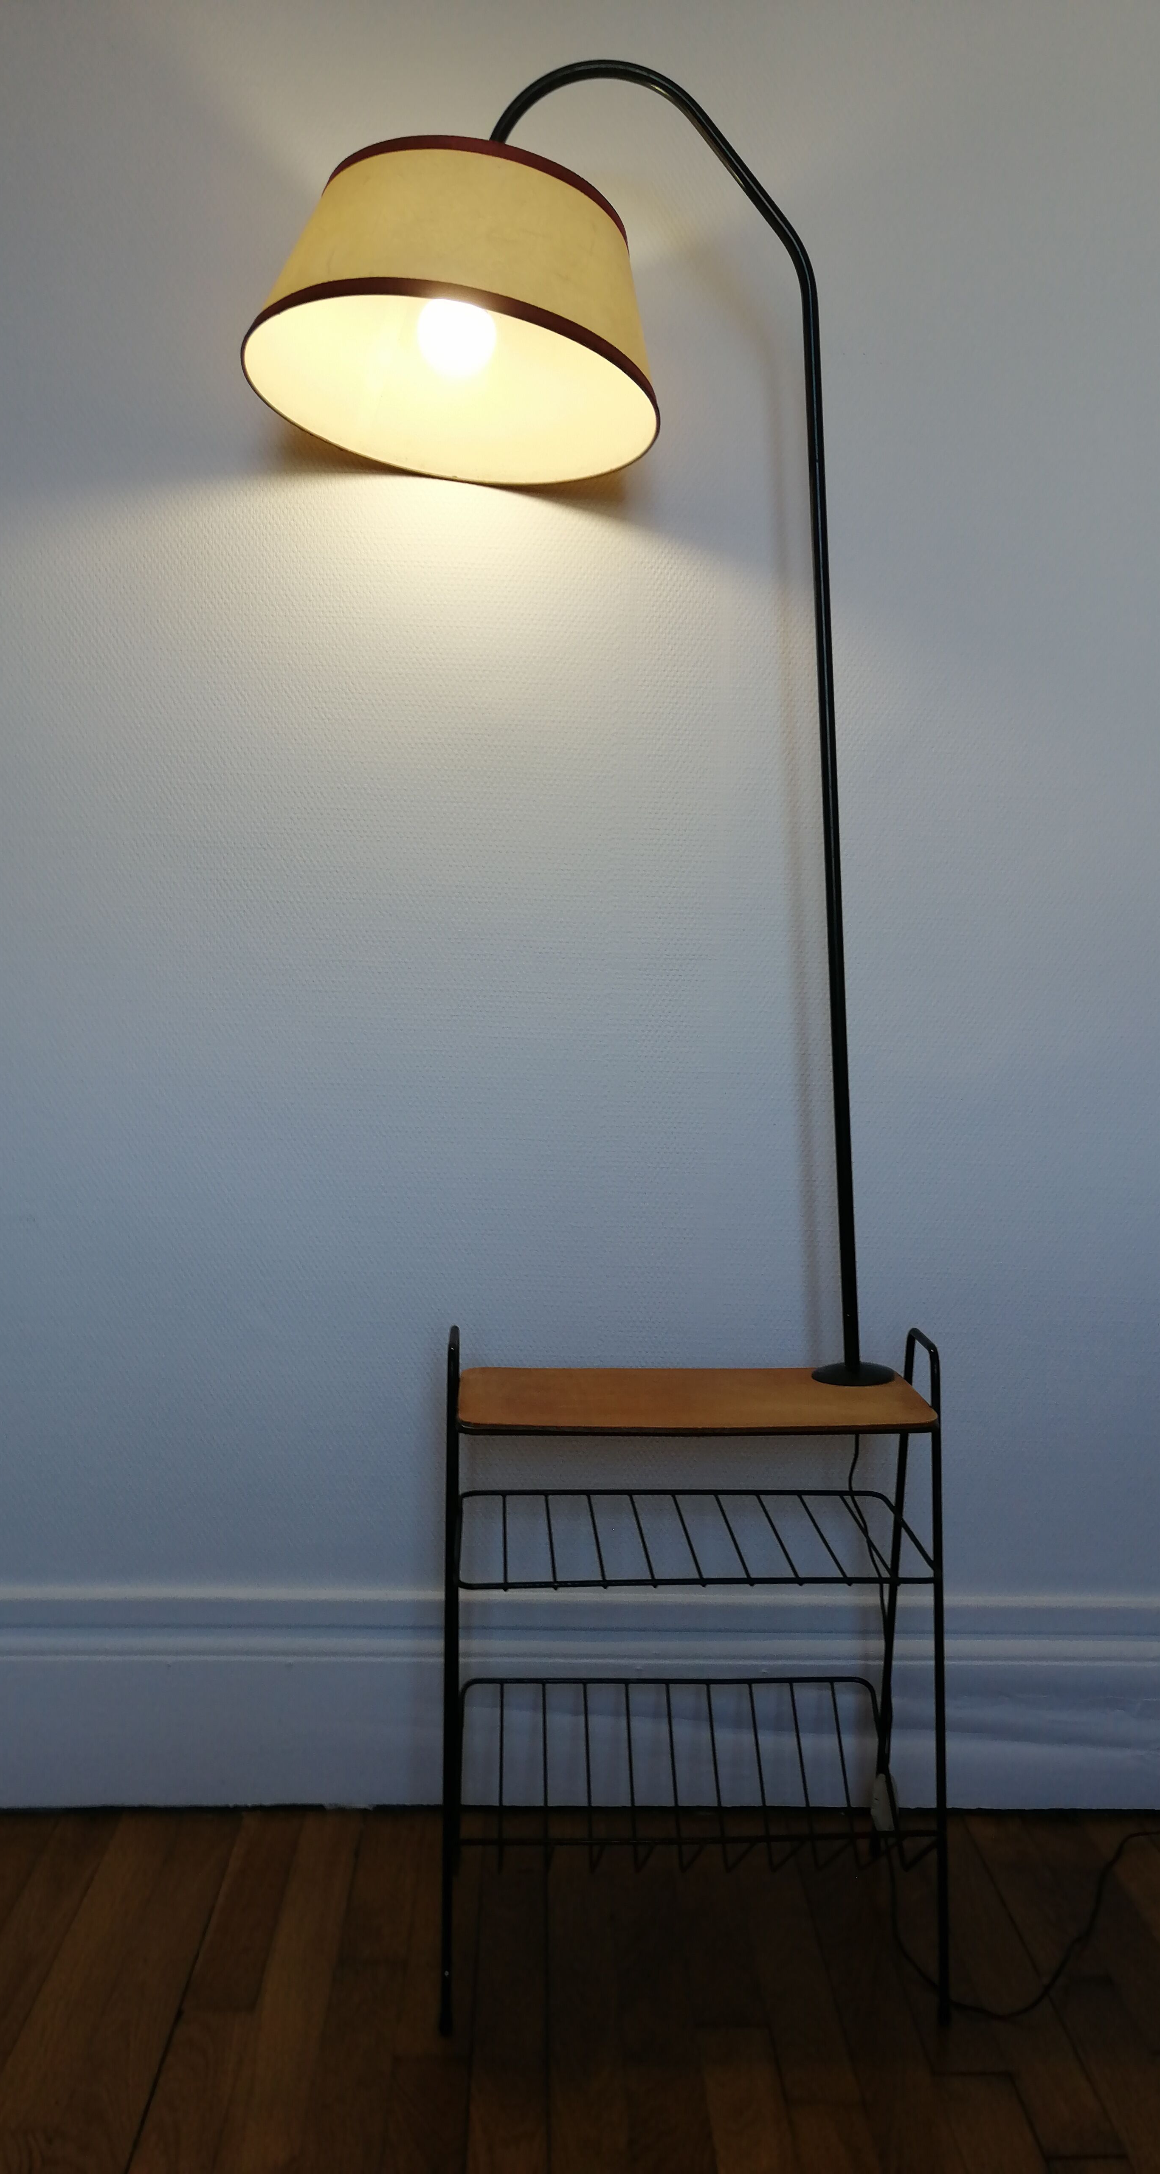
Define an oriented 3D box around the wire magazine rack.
[{"bbox_3d":[0.101,0.528,1.635,0.455,0.597,0.317,0,5,-3],"label":"wire magazine rack"}]

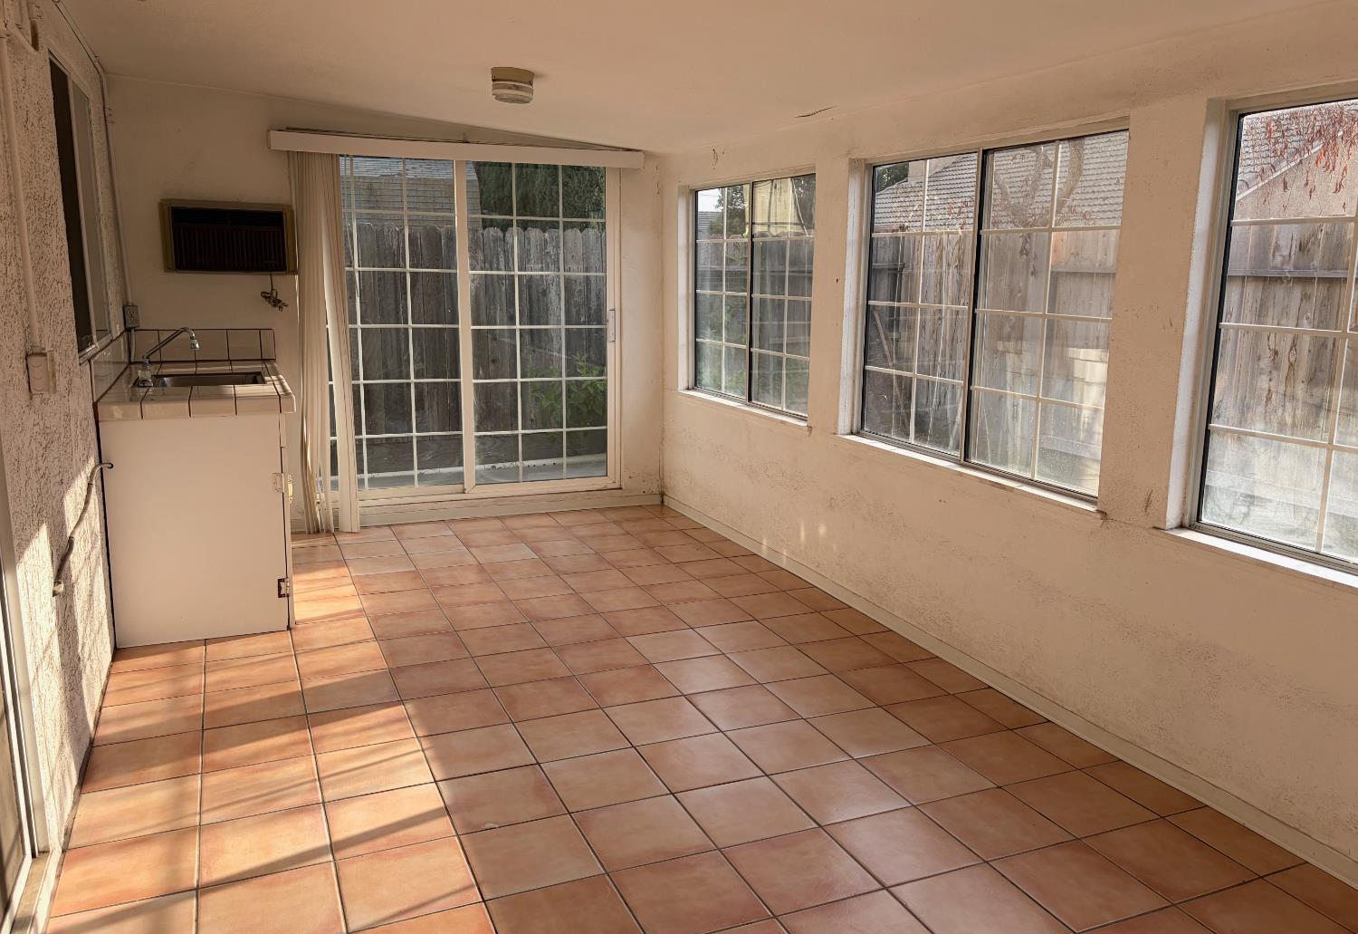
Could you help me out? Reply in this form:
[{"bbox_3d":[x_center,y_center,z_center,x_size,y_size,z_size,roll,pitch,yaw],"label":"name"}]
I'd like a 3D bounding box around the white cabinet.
[{"bbox_3d":[-2.170,0.104,4.687,0.636,0.881,1.615,-4,12,-23],"label":"white cabinet"}]

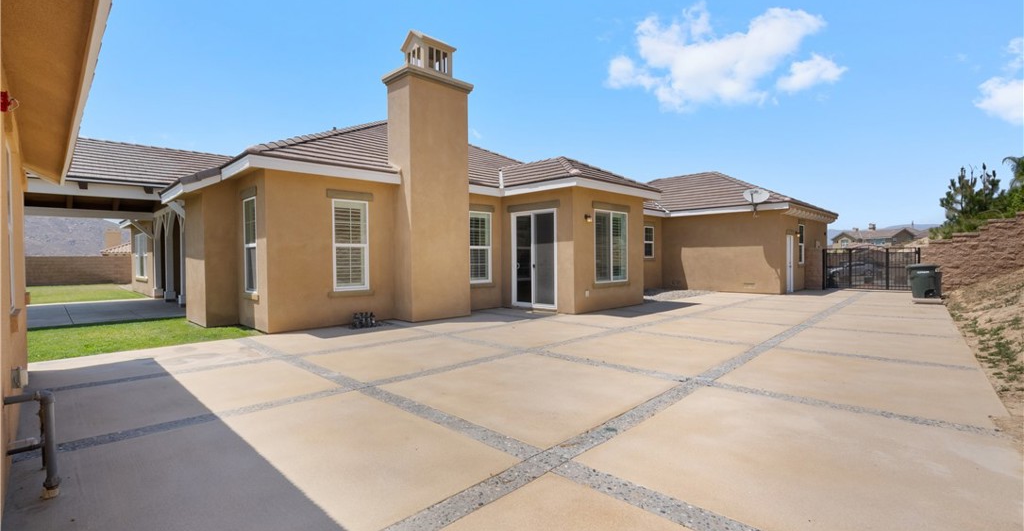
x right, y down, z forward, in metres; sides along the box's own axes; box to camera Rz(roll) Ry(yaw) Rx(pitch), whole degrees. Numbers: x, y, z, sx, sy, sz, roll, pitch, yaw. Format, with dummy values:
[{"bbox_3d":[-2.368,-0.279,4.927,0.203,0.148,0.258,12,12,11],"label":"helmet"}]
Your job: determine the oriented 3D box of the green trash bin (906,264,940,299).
[{"bbox_3d":[13.060,0.475,14.450,0.810,1.080,0.690,0,1,40],"label":"green trash bin"}]

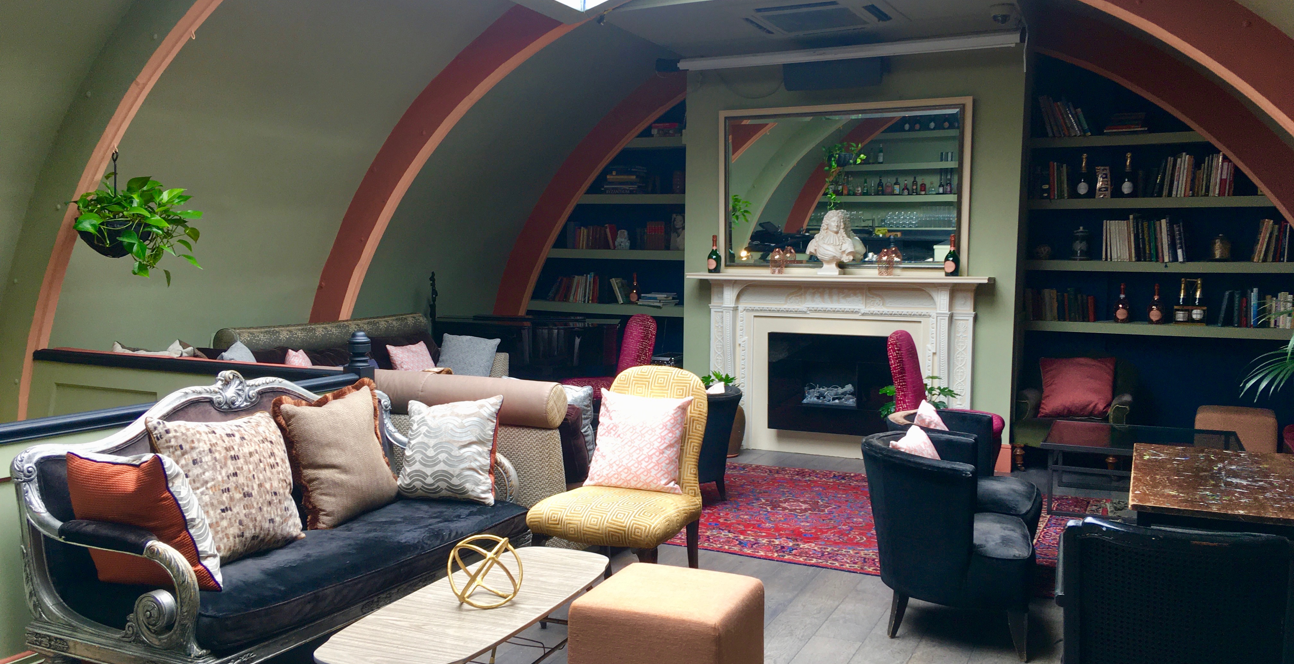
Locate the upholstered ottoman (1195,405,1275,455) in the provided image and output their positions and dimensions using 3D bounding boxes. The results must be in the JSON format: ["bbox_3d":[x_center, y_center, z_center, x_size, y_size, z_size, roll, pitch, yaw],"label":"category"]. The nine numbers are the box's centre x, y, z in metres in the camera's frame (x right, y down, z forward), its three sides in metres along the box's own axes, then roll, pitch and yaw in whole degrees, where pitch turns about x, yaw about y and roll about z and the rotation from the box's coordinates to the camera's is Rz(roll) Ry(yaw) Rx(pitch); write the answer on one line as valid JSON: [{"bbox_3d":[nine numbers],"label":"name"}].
[{"bbox_3d":[3.949,0.754,7.317,0.479,0.438,0.450,2,5,25],"label":"upholstered ottoman"}]

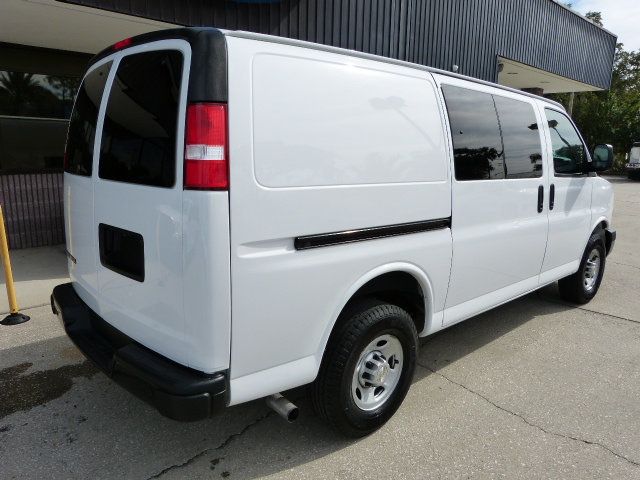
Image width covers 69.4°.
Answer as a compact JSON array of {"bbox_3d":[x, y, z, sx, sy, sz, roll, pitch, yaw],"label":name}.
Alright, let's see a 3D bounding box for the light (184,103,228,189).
[{"bbox_3d":[-0.430,-0.344,1.706,0.115,0.315,0.190,-9,15,-42],"label":"light"}]

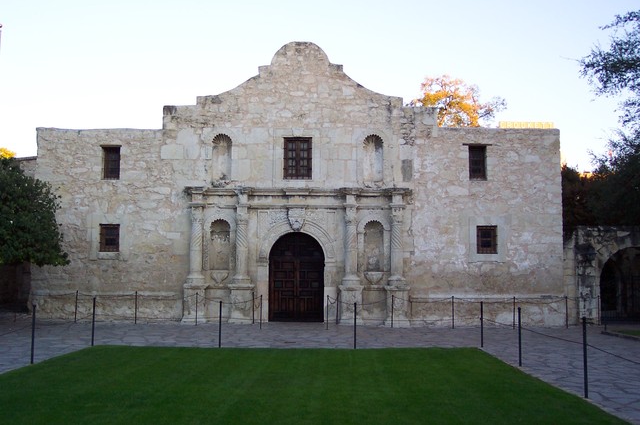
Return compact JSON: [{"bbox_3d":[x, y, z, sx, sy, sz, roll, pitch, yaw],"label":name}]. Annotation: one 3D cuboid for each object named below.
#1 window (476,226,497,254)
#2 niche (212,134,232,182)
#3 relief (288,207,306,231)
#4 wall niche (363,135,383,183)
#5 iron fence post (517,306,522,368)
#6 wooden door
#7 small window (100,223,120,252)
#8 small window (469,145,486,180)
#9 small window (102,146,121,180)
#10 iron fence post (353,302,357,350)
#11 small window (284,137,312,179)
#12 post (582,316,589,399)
[{"bbox_3d":[5.981,0.999,24.267,0.736,1.002,0.200,0,-5,1],"label":"window"},{"bbox_3d":[-3.557,-1.960,24.897,0.734,1.782,0.420,0,-5,1],"label":"niche"},{"bbox_3d":[-0.820,0.269,24.268,0.644,0.843,0.220,0,-5,1],"label":"relief"},{"bbox_3d":[1.945,-1.894,24.750,0.732,1.808,0.420,0,-5,1],"label":"wall niche"},{"bbox_3d":[3.772,2.358,12.758,0.052,1.107,0.052,0,-5,1],"label":"iron fence post"},{"bbox_3d":[-0.841,2.364,24.679,2.019,3.226,0.150,0,-6,3],"label":"wooden door"},{"bbox_3d":[-7.622,0.941,24.621,0.739,1.017,0.200,0,-5,1],"label":"small window"},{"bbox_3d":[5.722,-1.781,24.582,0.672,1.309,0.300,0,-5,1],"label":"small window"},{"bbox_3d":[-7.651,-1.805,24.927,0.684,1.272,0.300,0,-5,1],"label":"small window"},{"bbox_3d":[0.827,2.668,15.908,0.052,1.089,0.052,0,-5,1],"label":"iron fence post"},{"bbox_3d":[-0.793,-1.947,24.714,1.032,1.552,0.200,0,-5,1],"label":"small window"},{"bbox_3d":[3.707,2.030,9.437,0.052,1.117,0.052,0,-5,1],"label":"post"}]

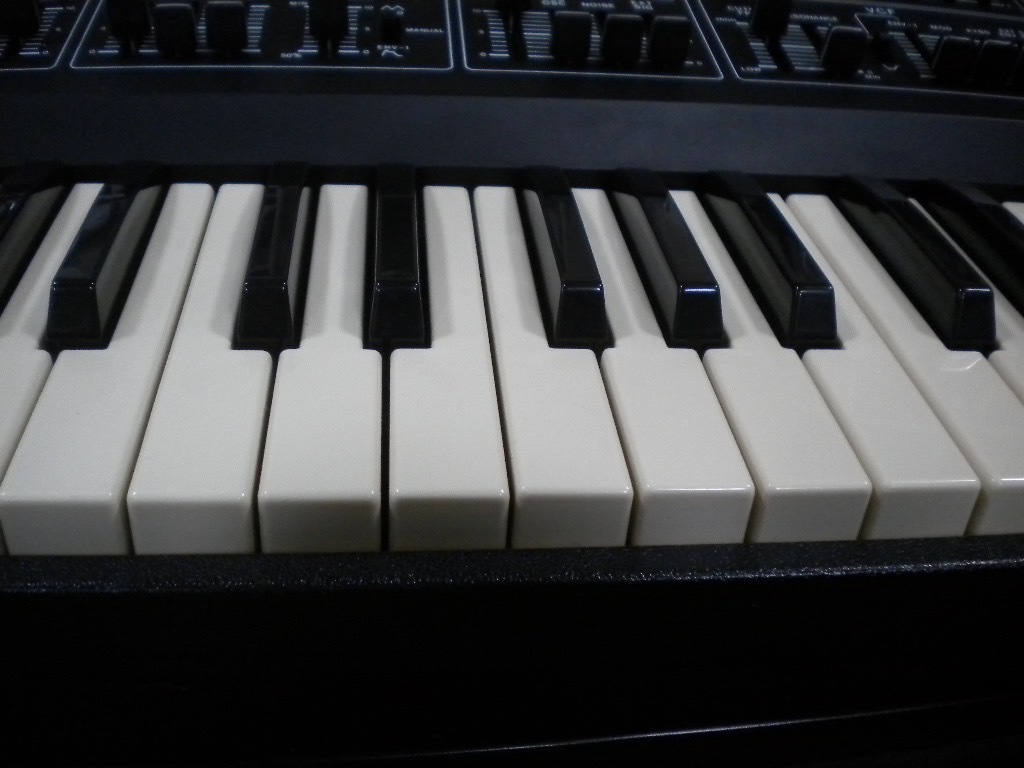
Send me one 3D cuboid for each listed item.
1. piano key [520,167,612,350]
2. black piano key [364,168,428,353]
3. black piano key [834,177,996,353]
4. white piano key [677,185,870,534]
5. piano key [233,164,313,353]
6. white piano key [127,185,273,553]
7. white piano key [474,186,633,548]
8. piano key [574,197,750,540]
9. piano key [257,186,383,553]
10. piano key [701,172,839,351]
[{"bbox_3d":[0.013,-0.036,0.265,0.012,0.012,0.078,0,35,-6],"label":"piano key"},{"bbox_3d":[-0.029,-0.036,0.260,0.012,0.012,0.078,0,35,-6],"label":"black piano key"},{"bbox_3d":[0.108,-0.036,0.276,0.012,0.012,0.078,0,35,-6],"label":"black piano key"},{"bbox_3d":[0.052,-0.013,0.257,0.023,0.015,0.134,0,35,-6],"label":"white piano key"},{"bbox_3d":[-0.057,-0.036,0.257,0.012,0.012,0.078,0,35,-6],"label":"piano key"},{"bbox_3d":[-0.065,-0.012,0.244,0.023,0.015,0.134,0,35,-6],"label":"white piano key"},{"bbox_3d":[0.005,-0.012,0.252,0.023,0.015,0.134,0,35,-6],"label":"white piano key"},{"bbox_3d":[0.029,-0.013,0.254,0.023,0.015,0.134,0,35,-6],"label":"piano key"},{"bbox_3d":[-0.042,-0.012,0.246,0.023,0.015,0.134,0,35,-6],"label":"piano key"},{"bbox_3d":[0.068,-0.036,0.271,0.012,0.012,0.078,0,35,-6],"label":"piano key"}]

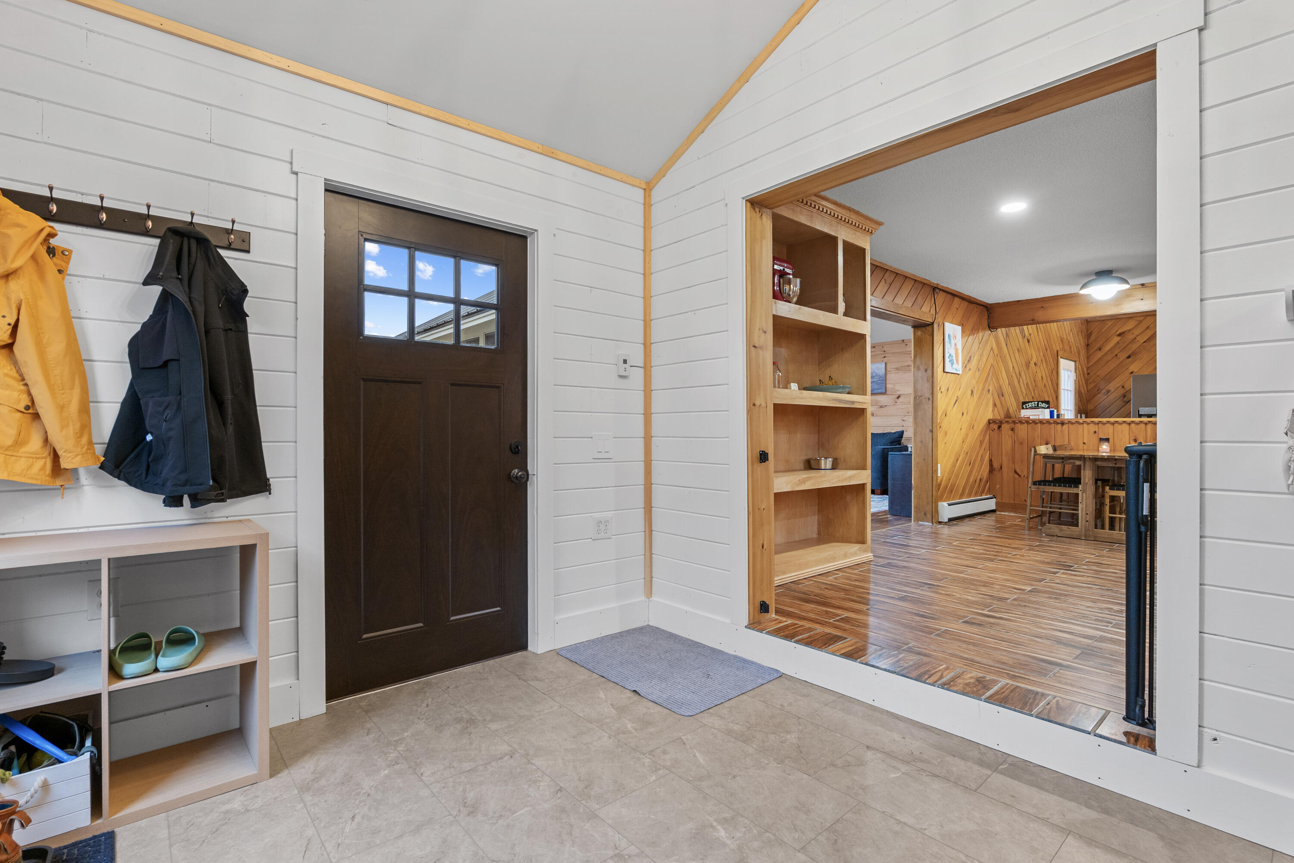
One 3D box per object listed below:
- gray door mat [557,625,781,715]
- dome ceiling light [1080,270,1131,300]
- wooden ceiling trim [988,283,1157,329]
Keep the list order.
[{"bbox_3d":[0.082,1.091,2.730,0.603,0.010,0.912,0,0,-41],"label":"gray door mat"},{"bbox_3d":[4.316,-1.369,5.424,0.378,0.251,0.378,0,0,39],"label":"dome ceiling light"},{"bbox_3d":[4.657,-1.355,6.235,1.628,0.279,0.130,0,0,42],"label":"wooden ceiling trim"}]

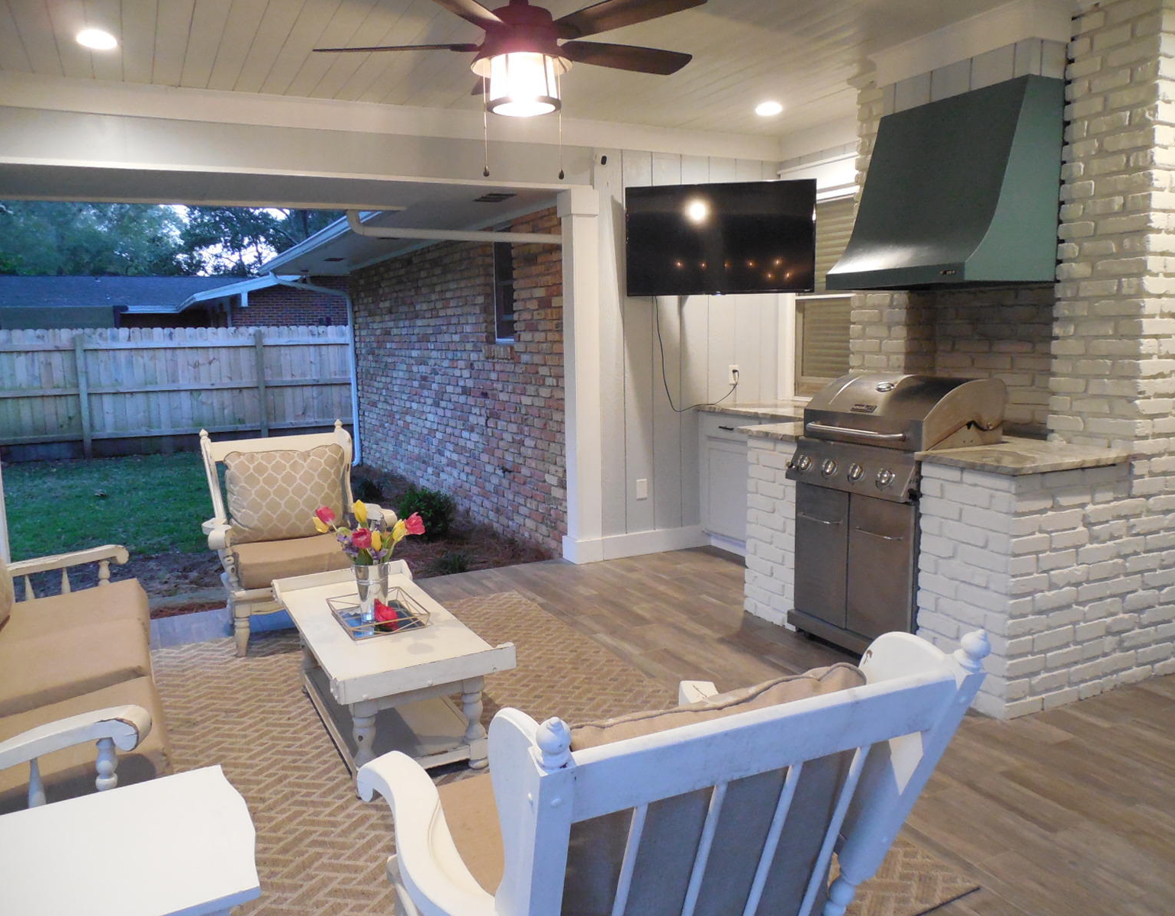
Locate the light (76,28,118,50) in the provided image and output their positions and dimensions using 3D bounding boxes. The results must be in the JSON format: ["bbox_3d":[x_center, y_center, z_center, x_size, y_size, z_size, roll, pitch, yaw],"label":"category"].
[{"bbox_3d":[-1.825,-1.559,3.282,0.150,0.025,0.150,-6,10,-26],"label":"light"}]

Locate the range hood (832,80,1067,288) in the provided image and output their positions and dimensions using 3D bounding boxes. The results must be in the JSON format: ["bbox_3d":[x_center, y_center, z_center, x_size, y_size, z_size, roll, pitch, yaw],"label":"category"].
[{"bbox_3d":[1.475,-1.075,3.605,0.640,0.755,0.740,-6,10,-26],"label":"range hood"}]

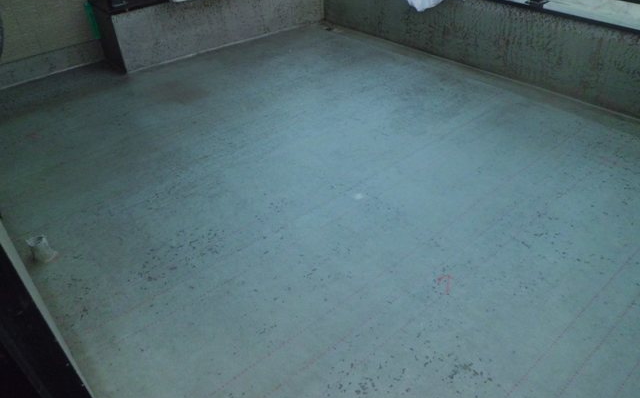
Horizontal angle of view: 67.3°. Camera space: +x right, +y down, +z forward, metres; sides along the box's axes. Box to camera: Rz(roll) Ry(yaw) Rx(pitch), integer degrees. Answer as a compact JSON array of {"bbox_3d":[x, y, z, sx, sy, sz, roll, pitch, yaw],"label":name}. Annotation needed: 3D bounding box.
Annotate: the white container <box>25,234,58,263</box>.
[{"bbox_3d":[-1.167,0.206,2.010,0.087,0.092,0.087,-28,44,-30],"label":"white container"}]

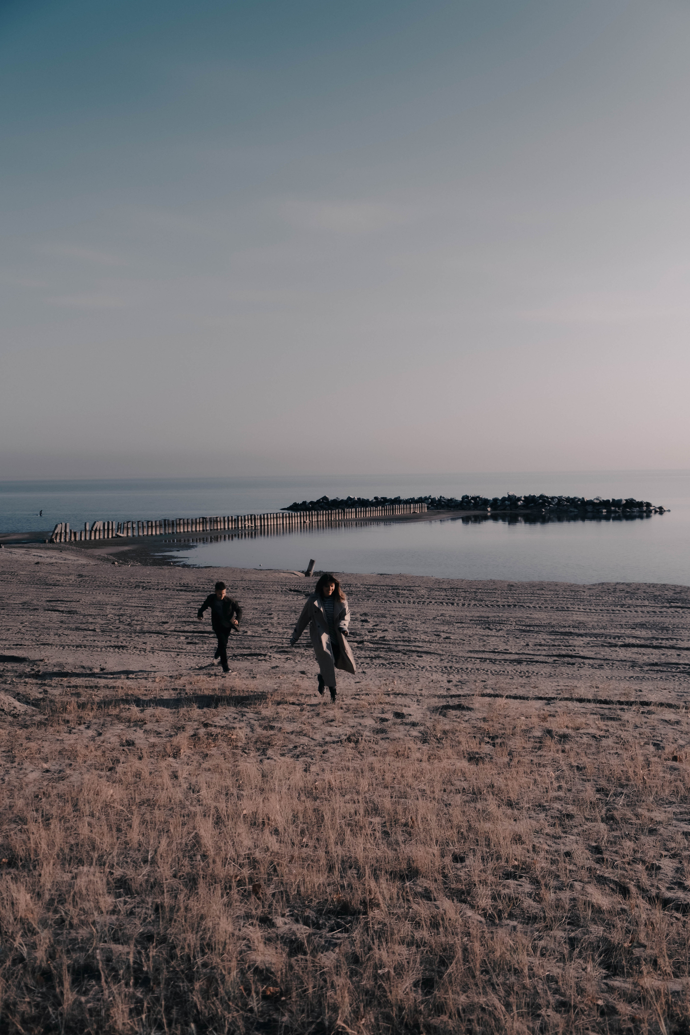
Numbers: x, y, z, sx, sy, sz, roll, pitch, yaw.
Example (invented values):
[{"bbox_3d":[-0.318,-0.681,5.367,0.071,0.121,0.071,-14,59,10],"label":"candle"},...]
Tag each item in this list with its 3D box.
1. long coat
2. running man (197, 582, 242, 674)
[{"bbox_3d":[-0.283,1.520,12.000,0.800,1.130,0.520,-1,3,-7],"label":"long coat"},{"bbox_3d":[-2.134,1.846,16.100,0.720,1.560,0.720,-1,3,-12],"label":"running man"}]

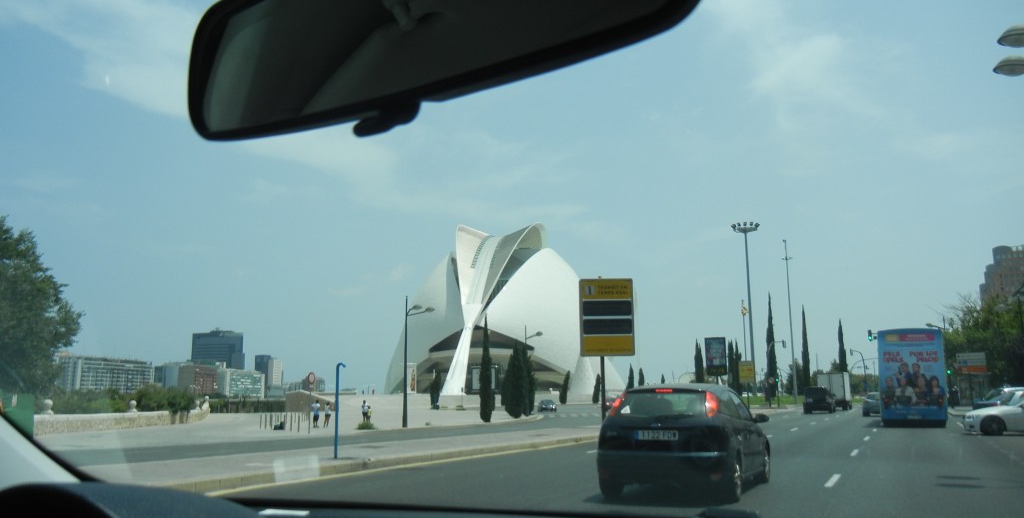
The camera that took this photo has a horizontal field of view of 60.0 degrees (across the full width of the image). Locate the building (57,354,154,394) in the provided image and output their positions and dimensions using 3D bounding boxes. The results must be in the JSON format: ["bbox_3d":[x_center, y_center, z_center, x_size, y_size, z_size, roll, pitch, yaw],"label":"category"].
[{"bbox_3d":[-305.327,94.029,673.245,18.000,35.000,103.000,-1,-9,5],"label":"building"}]

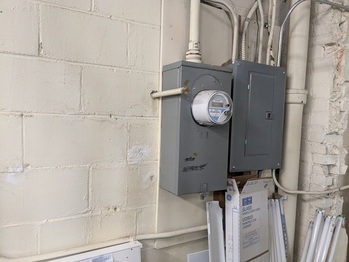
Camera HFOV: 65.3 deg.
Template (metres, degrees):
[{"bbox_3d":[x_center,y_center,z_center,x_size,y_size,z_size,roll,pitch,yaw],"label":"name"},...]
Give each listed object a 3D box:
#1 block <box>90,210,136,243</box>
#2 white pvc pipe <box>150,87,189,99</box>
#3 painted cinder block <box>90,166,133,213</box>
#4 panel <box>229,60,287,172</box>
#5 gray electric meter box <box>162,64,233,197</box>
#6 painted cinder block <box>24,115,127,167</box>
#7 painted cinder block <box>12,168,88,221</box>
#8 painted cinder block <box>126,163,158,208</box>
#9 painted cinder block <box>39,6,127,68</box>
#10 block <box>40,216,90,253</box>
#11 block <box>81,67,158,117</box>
[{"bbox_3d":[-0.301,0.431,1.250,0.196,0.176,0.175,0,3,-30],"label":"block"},{"bbox_3d":[-0.029,-0.152,1.105,0.022,0.022,0.284,0,3,-30],"label":"white pvc pipe"},{"bbox_3d":[-0.318,0.238,1.229,0.154,0.195,0.175,0,3,-30],"label":"painted cinder block"},{"bbox_3d":[0.409,-0.068,1.429,0.362,0.534,0.105,0,3,-30],"label":"panel"},{"bbox_3d":[0.097,-0.009,1.223,0.260,0.542,0.159,0,3,-30],"label":"gray electric meter box"},{"bbox_3d":[-0.418,0.034,1.159,0.387,0.195,0.175,0,3,-30],"label":"painted cinder block"},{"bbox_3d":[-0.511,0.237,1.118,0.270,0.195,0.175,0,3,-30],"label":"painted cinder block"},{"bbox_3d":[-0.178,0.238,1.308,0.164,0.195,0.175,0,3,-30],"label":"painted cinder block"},{"bbox_3d":[-0.387,-0.371,1.152,0.327,0.195,0.175,0,3,-30],"label":"painted cinder block"},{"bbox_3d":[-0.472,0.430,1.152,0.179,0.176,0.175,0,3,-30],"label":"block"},{"bbox_3d":[-0.245,-0.168,1.245,0.370,0.195,0.175,0,3,-30],"label":"block"}]

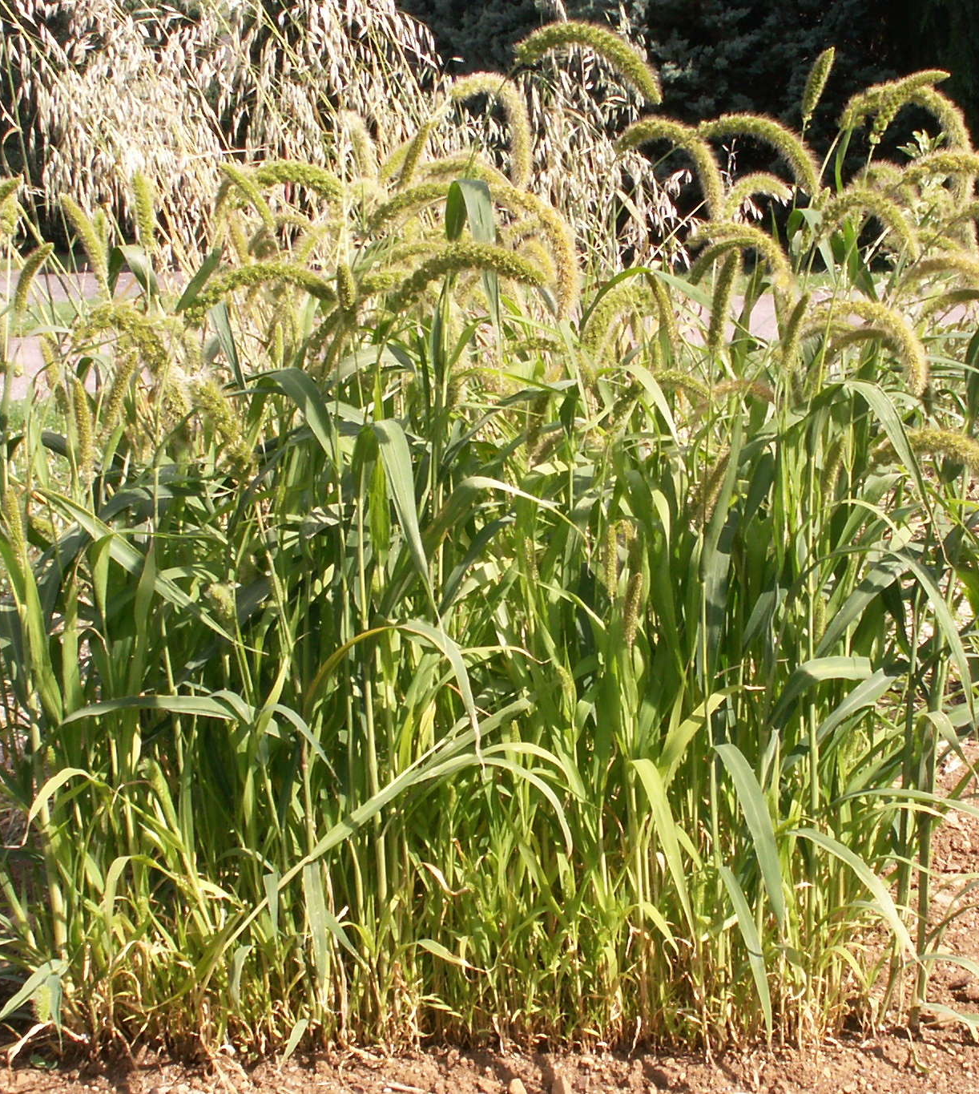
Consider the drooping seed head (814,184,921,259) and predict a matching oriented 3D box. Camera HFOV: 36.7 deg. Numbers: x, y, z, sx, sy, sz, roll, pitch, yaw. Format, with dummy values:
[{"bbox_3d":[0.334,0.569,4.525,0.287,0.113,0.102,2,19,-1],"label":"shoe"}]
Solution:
[{"bbox_3d":[0.617,-0.530,2.405,0.173,0.118,0.048,2,15,7],"label":"drooping seed head"}]

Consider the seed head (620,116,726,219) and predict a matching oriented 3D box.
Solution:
[{"bbox_3d":[0.293,-0.605,2.360,0.171,0.164,0.048,1,15,3],"label":"seed head"}]

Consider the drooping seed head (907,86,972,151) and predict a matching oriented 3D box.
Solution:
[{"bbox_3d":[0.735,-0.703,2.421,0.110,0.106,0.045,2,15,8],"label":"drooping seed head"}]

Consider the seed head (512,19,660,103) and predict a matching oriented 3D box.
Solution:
[{"bbox_3d":[0.146,-0.720,2.192,0.220,0.121,0.050,0,15,2],"label":"seed head"}]

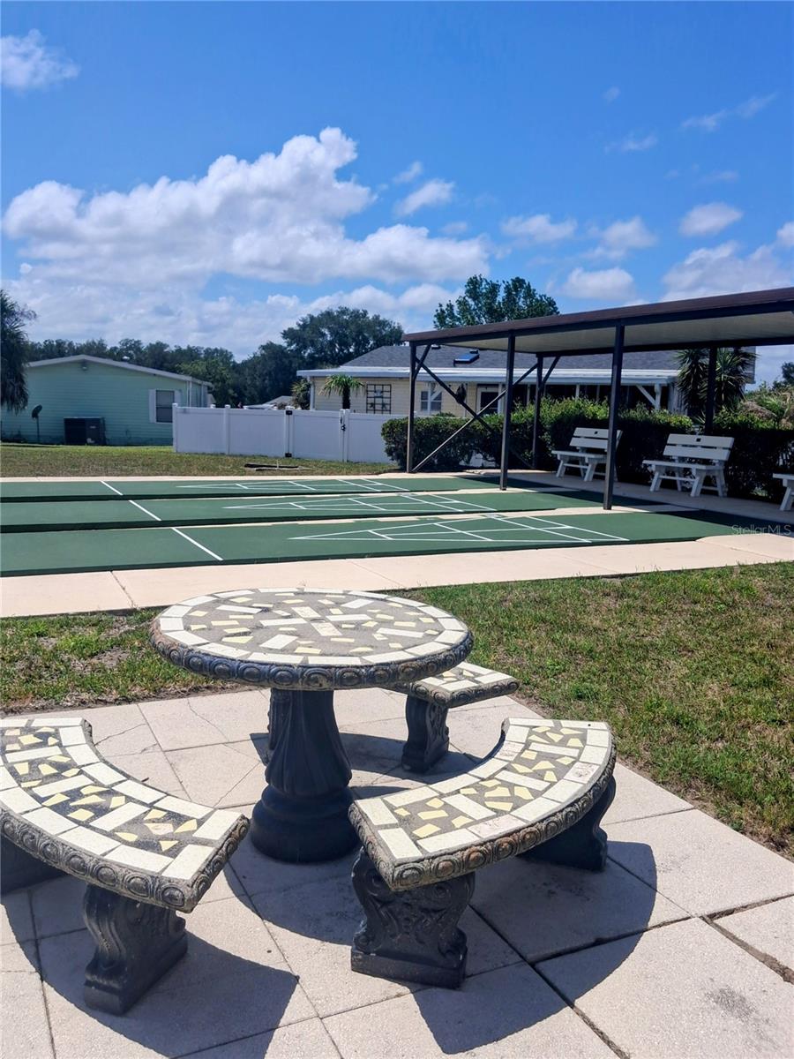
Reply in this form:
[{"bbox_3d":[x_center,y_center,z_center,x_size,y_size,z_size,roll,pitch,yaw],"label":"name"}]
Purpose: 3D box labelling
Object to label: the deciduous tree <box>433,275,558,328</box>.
[{"bbox_3d":[5.506,-9.669,46.080,7.400,8.800,7.200,2,8,0],"label":"deciduous tree"}]

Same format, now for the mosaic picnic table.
[{"bbox_3d":[-0.284,0.660,2.737,1.030,0.750,1.030,2,8,0],"label":"mosaic picnic table"}]

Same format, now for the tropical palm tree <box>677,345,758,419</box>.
[{"bbox_3d":[7.322,-2.765,19.101,1.800,3.200,1.800,5,9,20],"label":"tropical palm tree"}]

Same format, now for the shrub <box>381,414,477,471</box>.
[{"bbox_3d":[0.694,-1.829,17.269,1.750,1.200,1.150,-2,9,-27],"label":"shrub"}]

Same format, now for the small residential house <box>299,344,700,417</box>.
[{"bbox_3d":[4.768,-4.922,30.407,14.300,3.950,8.800,6,9,23],"label":"small residential house"}]

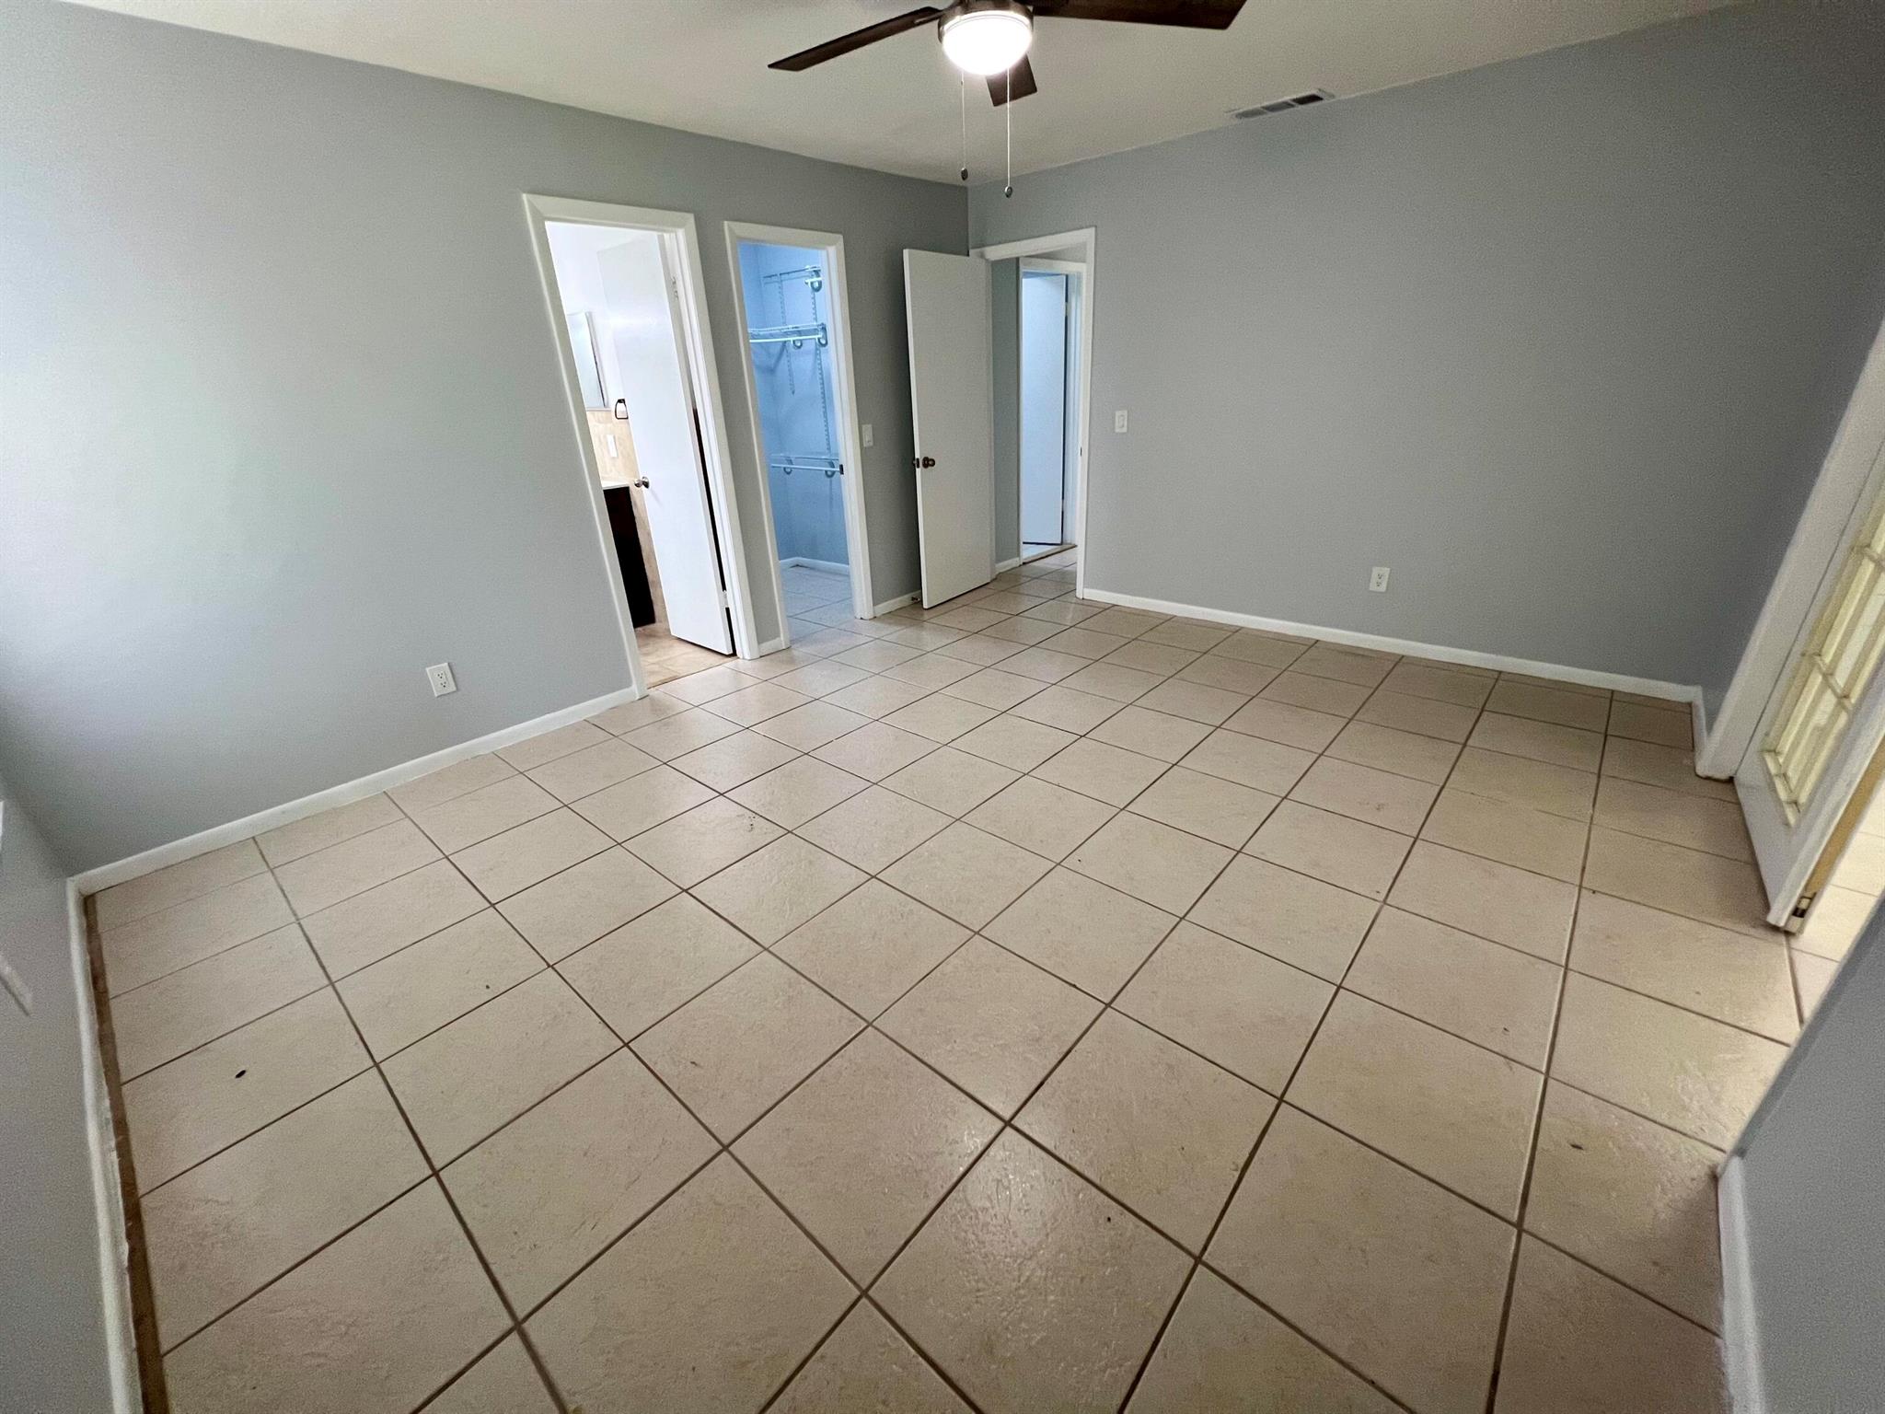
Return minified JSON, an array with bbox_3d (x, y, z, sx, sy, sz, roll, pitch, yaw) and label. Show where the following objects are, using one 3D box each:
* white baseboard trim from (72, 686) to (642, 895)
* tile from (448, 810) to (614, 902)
[{"bbox_3d":[-2.161,0.246,2.942,0.015,0.075,1.928,15,30,36],"label":"white baseboard trim"},{"bbox_3d":[-1.410,0.502,2.447,0.398,0.010,0.398,17,31,38],"label":"tile"}]

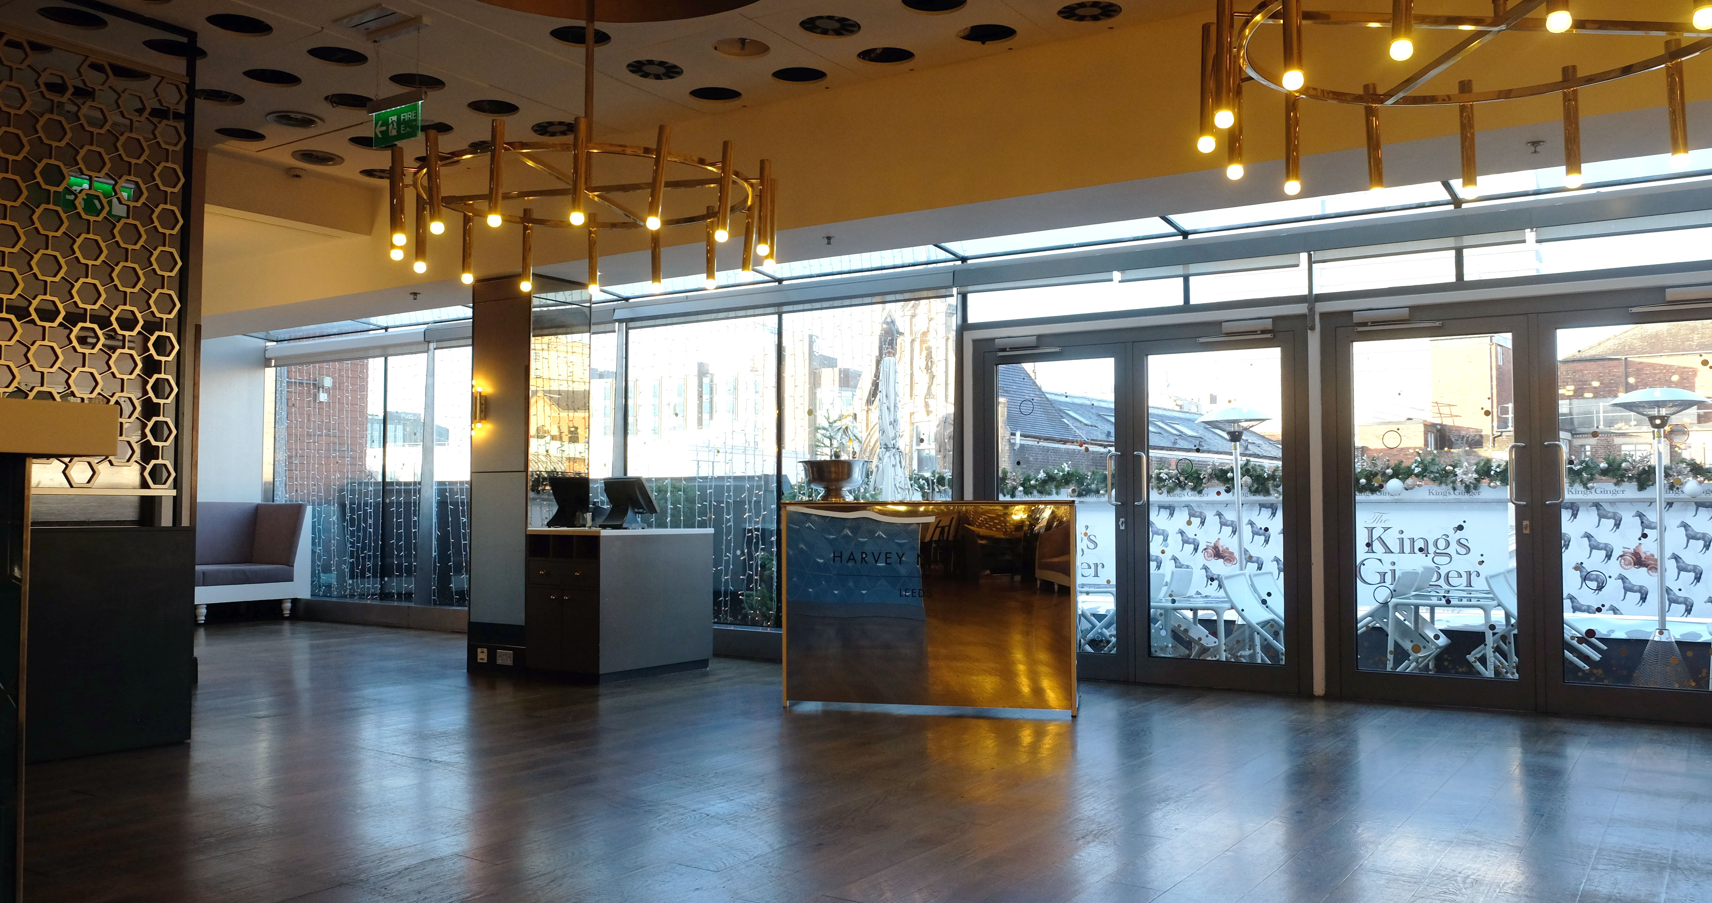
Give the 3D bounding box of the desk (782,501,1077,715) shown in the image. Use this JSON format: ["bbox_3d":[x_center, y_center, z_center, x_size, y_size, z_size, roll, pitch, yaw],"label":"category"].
[{"bbox_3d":[0.436,0.825,7.024,1.553,1.097,0.652,-1,-3,12],"label":"desk"}]

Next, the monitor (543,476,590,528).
[{"bbox_3d":[-1.924,0.350,8.631,0.342,0.336,0.259,-2,-3,32],"label":"monitor"}]

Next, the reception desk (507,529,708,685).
[{"bbox_3d":[-1.518,0.968,8.346,0.642,0.931,1.097,-2,-3,32],"label":"reception desk"}]

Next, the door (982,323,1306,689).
[{"bbox_3d":[1.677,0.353,7.819,2.049,2.122,0.093,-2,-3,32],"label":"door"}]

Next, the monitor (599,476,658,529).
[{"bbox_3d":[-1.513,0.343,8.490,0.342,0.336,0.259,-2,-3,32],"label":"monitor"}]

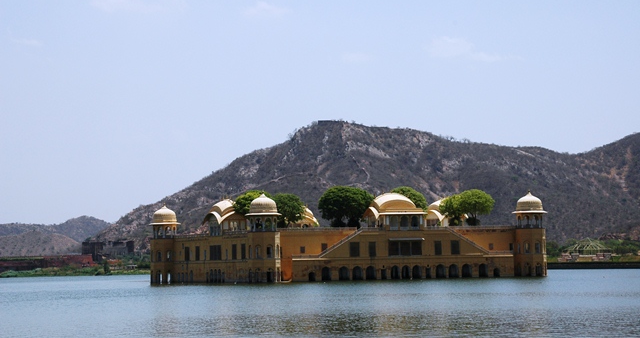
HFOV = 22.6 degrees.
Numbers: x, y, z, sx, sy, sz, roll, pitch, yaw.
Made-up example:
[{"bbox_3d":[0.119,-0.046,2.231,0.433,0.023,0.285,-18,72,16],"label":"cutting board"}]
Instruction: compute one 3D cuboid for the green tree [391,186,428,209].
[{"bbox_3d":[15.681,6.826,295.000,8.400,7.200,8.200,-1,-3,0],"label":"green tree"}]

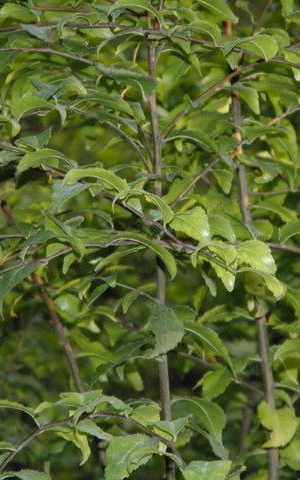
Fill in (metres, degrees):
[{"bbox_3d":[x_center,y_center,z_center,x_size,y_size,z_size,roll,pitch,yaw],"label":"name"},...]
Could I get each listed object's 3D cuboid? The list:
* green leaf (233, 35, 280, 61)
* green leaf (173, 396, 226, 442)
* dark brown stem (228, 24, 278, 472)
[{"bbox_3d":[0.108,-0.195,4.280,0.049,0.026,0.030,0,2,0],"label":"green leaf"},{"bbox_3d":[0.052,0.178,4.250,0.062,0.032,0.032,38,0,0],"label":"green leaf"},{"bbox_3d":[0.106,0.009,4.350,0.012,0.462,0.014,-6,0,0],"label":"dark brown stem"}]

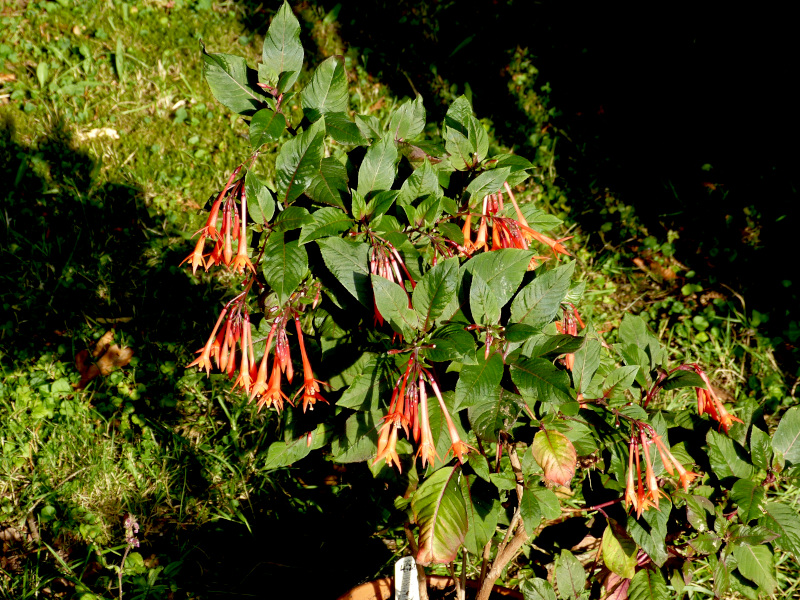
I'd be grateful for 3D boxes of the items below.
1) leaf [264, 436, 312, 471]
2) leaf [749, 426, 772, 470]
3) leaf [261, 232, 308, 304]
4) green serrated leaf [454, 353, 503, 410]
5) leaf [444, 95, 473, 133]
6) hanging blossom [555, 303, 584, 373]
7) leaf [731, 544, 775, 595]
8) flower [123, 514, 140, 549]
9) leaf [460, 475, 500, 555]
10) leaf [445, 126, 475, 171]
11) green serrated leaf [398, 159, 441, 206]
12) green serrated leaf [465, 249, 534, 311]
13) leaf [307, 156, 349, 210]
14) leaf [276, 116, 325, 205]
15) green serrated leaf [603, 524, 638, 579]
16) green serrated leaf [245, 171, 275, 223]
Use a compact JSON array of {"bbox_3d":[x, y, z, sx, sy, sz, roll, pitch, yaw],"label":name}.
[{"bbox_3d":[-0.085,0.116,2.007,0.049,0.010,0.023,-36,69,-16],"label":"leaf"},{"bbox_3d":[0.295,0.120,2.150,0.019,0.038,0.008,-16,-11,-7],"label":"leaf"},{"bbox_3d":[-0.085,-0.023,1.914,0.033,0.056,0.012,1,-12,0],"label":"leaf"},{"bbox_3d":[0.056,0.059,1.914,0.031,0.011,0.054,35,76,6],"label":"green serrated leaf"},{"bbox_3d":[0.048,-0.136,2.060,0.024,0.051,0.009,-2,-11,-1],"label":"leaf"},{"bbox_3d":[0.138,0.033,2.130,0.035,0.060,0.032,0,33,0],"label":"hanging blossom"},{"bbox_3d":[0.292,0.219,2.150,0.032,0.010,0.054,-24,70,-13],"label":"leaf"},{"bbox_3d":[-0.237,0.205,2.330,0.015,0.028,0.015,0,28,0],"label":"flower"},{"bbox_3d":[0.065,0.174,2.140,0.034,0.016,0.069,-6,73,-8],"label":"leaf"},{"bbox_3d":[0.047,-0.120,2.080,0.021,0.016,0.042,-27,69,-4],"label":"leaf"},{"bbox_3d":[0.015,-0.084,1.924,0.031,0.010,0.048,4,57,10],"label":"green serrated leaf"},{"bbox_3d":[0.072,-0.013,1.924,0.076,0.012,0.038,-39,72,-15],"label":"green serrated leaf"},{"bbox_3d":[-0.055,-0.091,2.020,0.036,0.010,0.056,-26,70,-14],"label":"leaf"},{"bbox_3d":[-0.073,-0.104,1.980,0.035,0.013,0.074,20,78,12],"label":"leaf"},{"bbox_3d":[0.177,0.202,2.120,0.026,0.052,0.009,-22,-6,10],"label":"green serrated leaf"},{"bbox_3d":[-0.104,-0.075,1.924,0.020,0.009,0.047,-24,68,6],"label":"green serrated leaf"}]

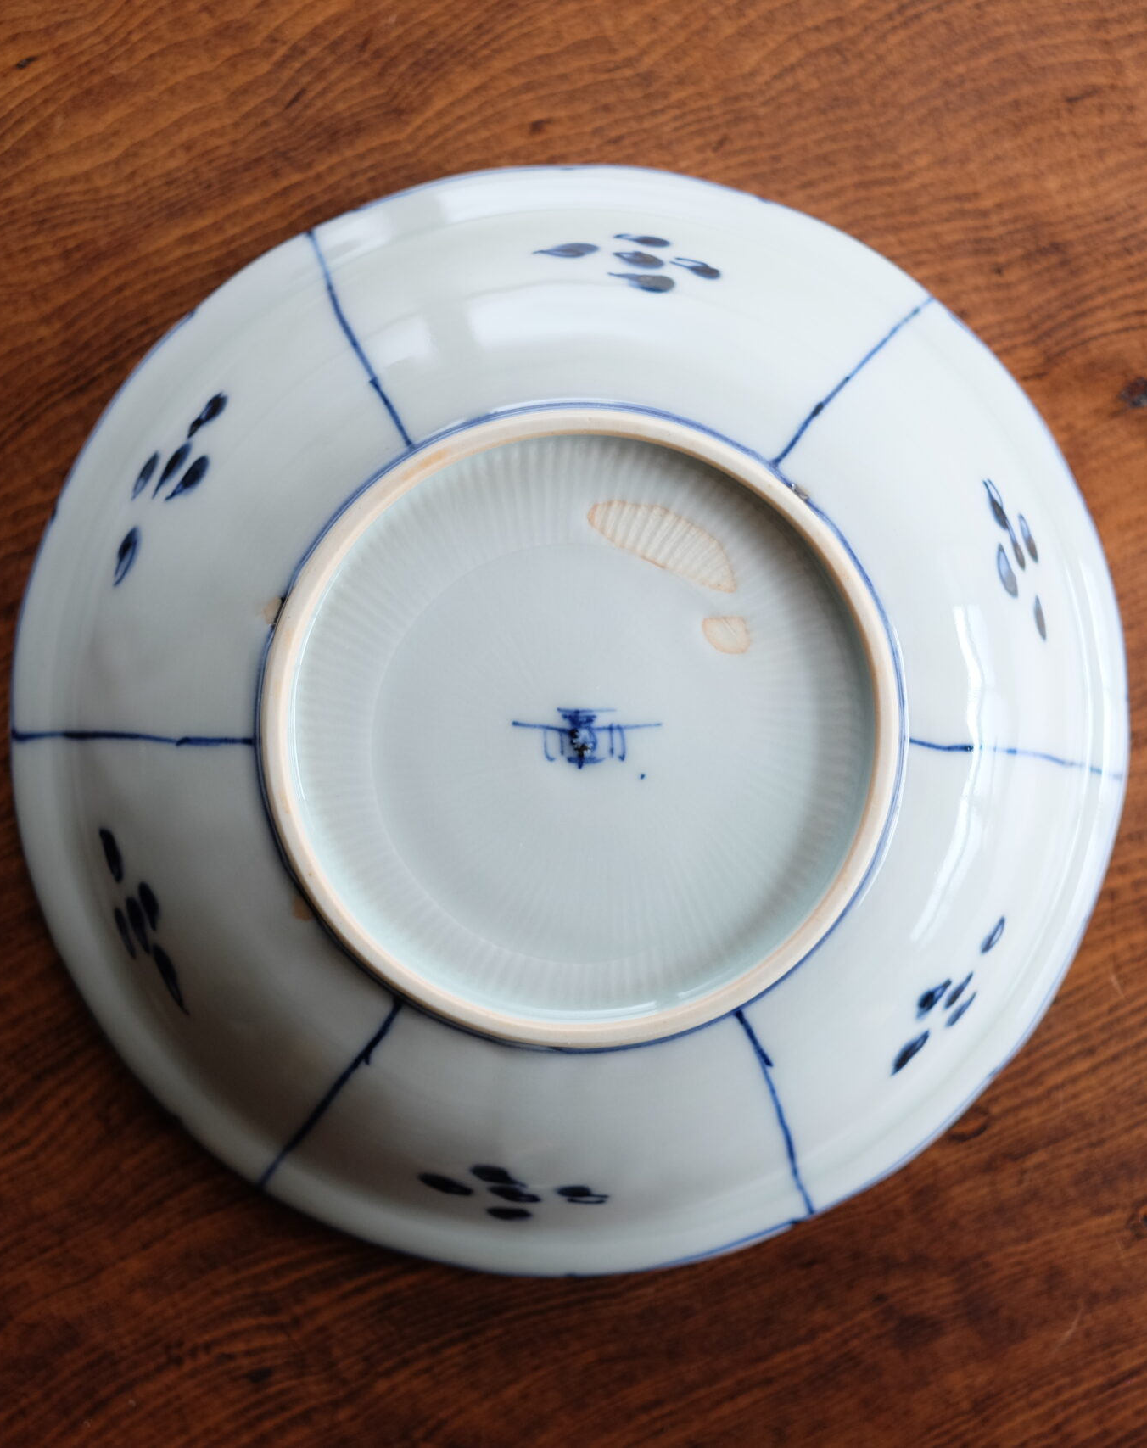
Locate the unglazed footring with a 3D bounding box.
[{"bbox_3d":[0.001,0.000,0.333,0.086,0.010,0.086,0,91,-2],"label":"unglazed footring"}]

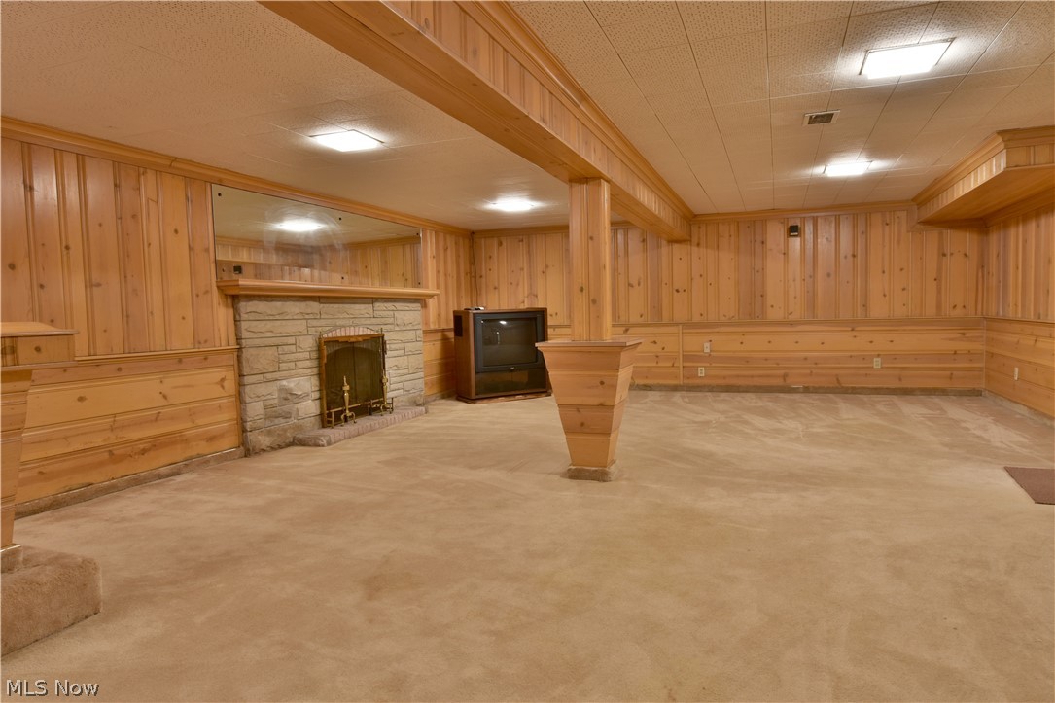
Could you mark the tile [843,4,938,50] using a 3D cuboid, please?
[{"bbox_3d":[1.462,-1.333,2.494,0.305,0.020,0.305,0,4,22],"label":"tile"}]

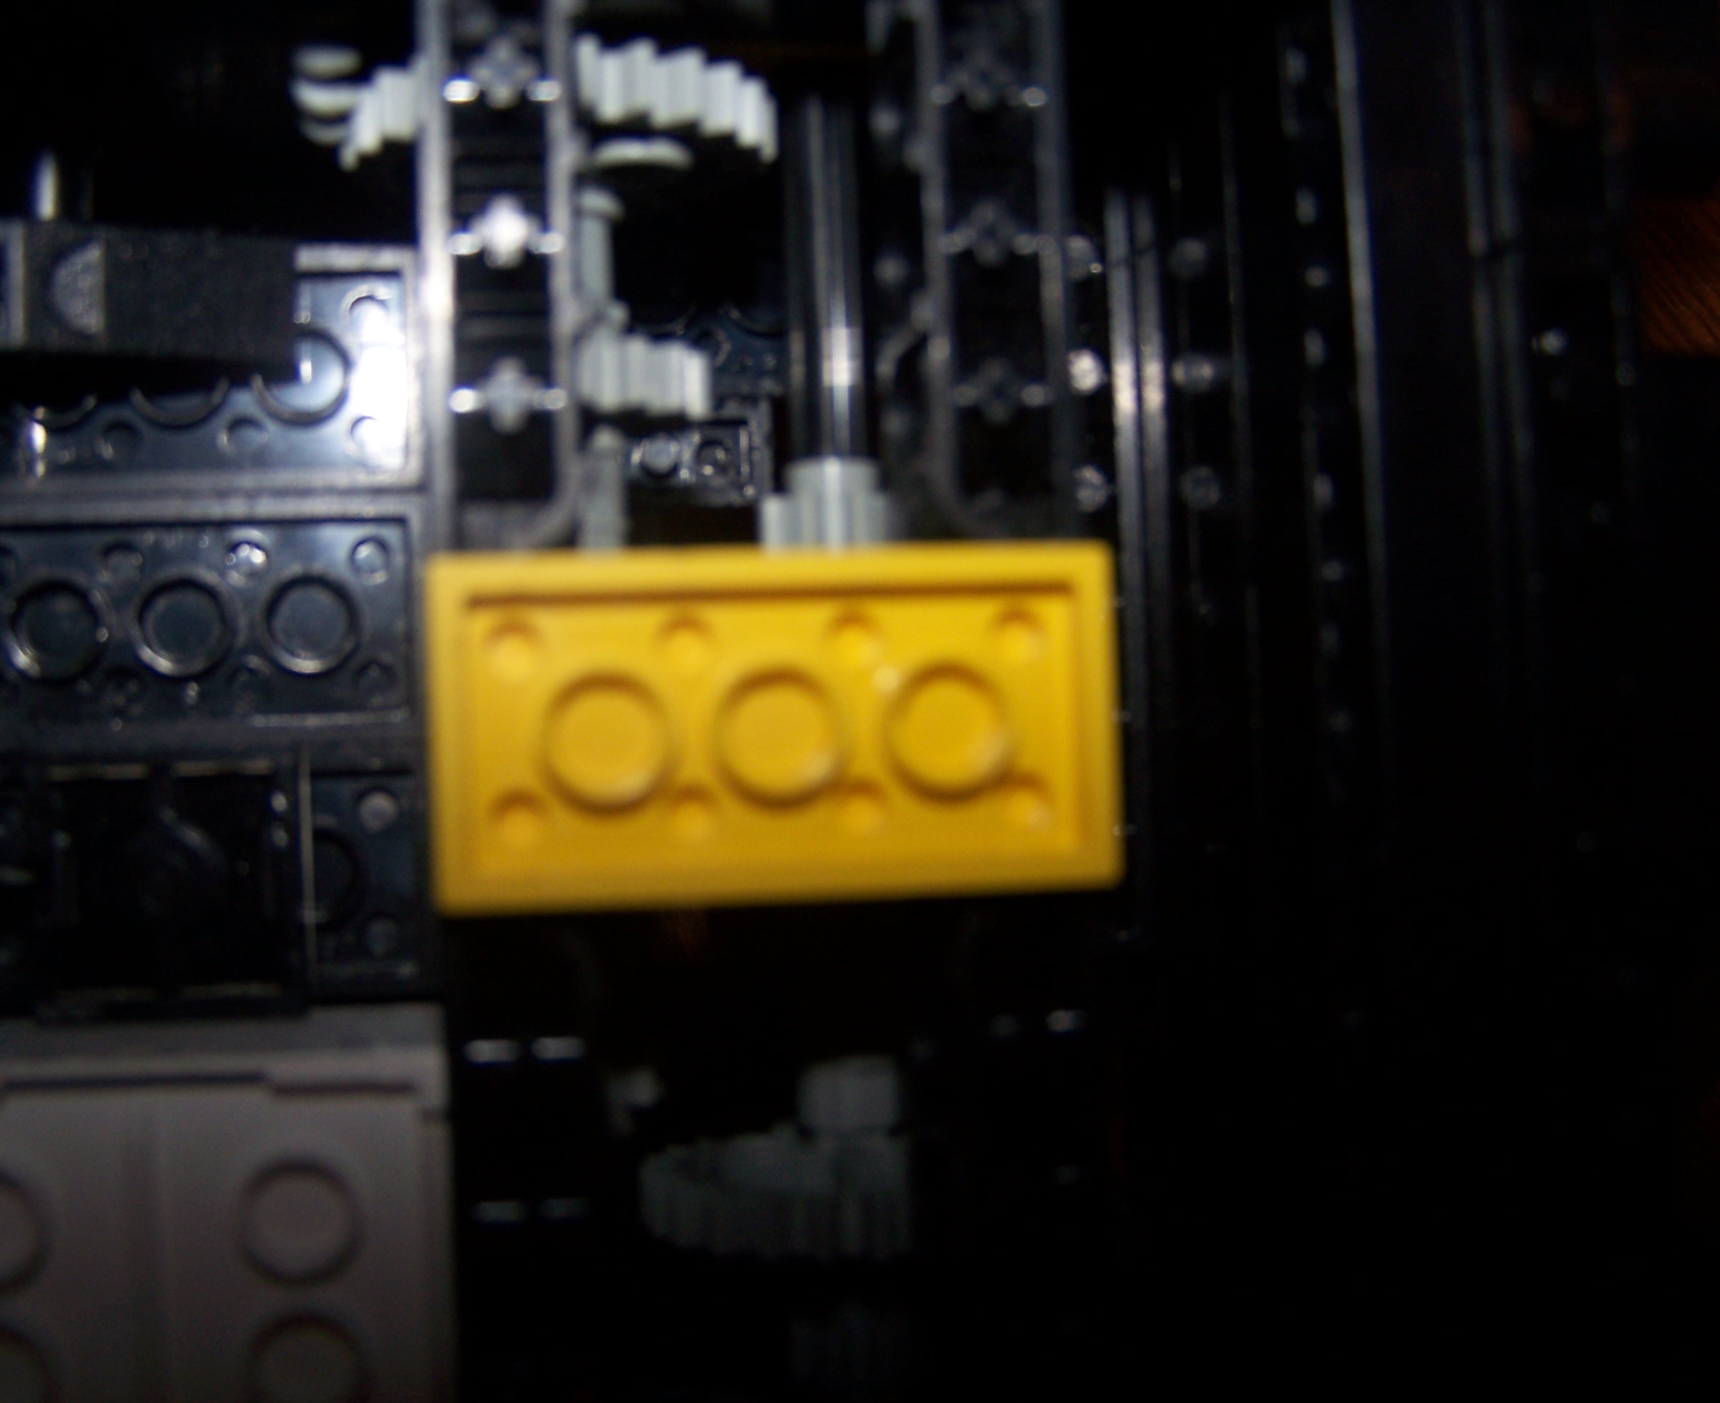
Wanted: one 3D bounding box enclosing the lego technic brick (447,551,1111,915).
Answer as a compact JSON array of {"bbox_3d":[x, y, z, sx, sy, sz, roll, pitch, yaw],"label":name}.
[{"bbox_3d":[-0.004,0.001,0.097,0.032,0.005,0.016,-2,90,-11],"label":"lego technic brick"}]

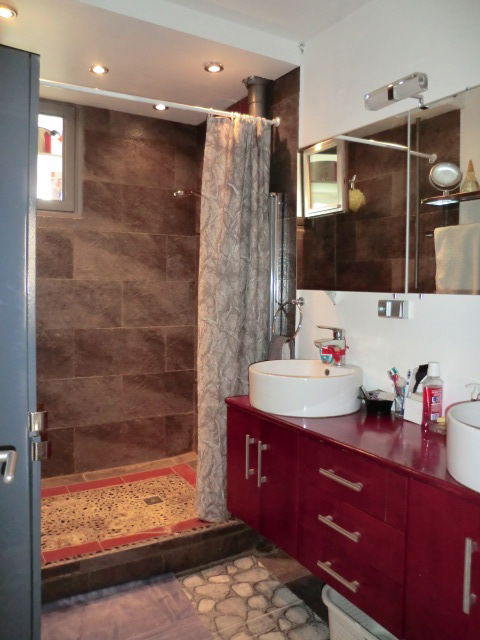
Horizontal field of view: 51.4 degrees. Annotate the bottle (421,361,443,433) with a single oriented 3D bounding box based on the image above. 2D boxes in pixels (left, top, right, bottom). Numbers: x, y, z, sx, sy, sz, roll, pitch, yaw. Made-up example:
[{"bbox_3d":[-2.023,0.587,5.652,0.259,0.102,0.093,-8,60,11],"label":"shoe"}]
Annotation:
[{"bbox_3d":[0.629,0.252,1.626,0.073,0.217,0.047,-1,4,-18],"label":"bottle"}]

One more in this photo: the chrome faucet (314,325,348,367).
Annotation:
[{"bbox_3d":[0.366,0.108,2.021,0.147,0.160,0.048,-2,5,-30],"label":"chrome faucet"}]

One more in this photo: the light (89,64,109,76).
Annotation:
[{"bbox_3d":[-0.696,-1.234,2.465,0.090,0.020,0.090,0,4,0],"label":"light"}]

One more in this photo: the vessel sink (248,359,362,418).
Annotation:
[{"bbox_3d":[0.257,0.262,1.976,0.444,0.142,0.444,0,4,0],"label":"vessel sink"}]

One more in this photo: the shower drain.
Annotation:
[{"bbox_3d":[-0.467,0.977,2.697,0.088,0.010,0.088,-2,5,-30],"label":"shower drain"}]

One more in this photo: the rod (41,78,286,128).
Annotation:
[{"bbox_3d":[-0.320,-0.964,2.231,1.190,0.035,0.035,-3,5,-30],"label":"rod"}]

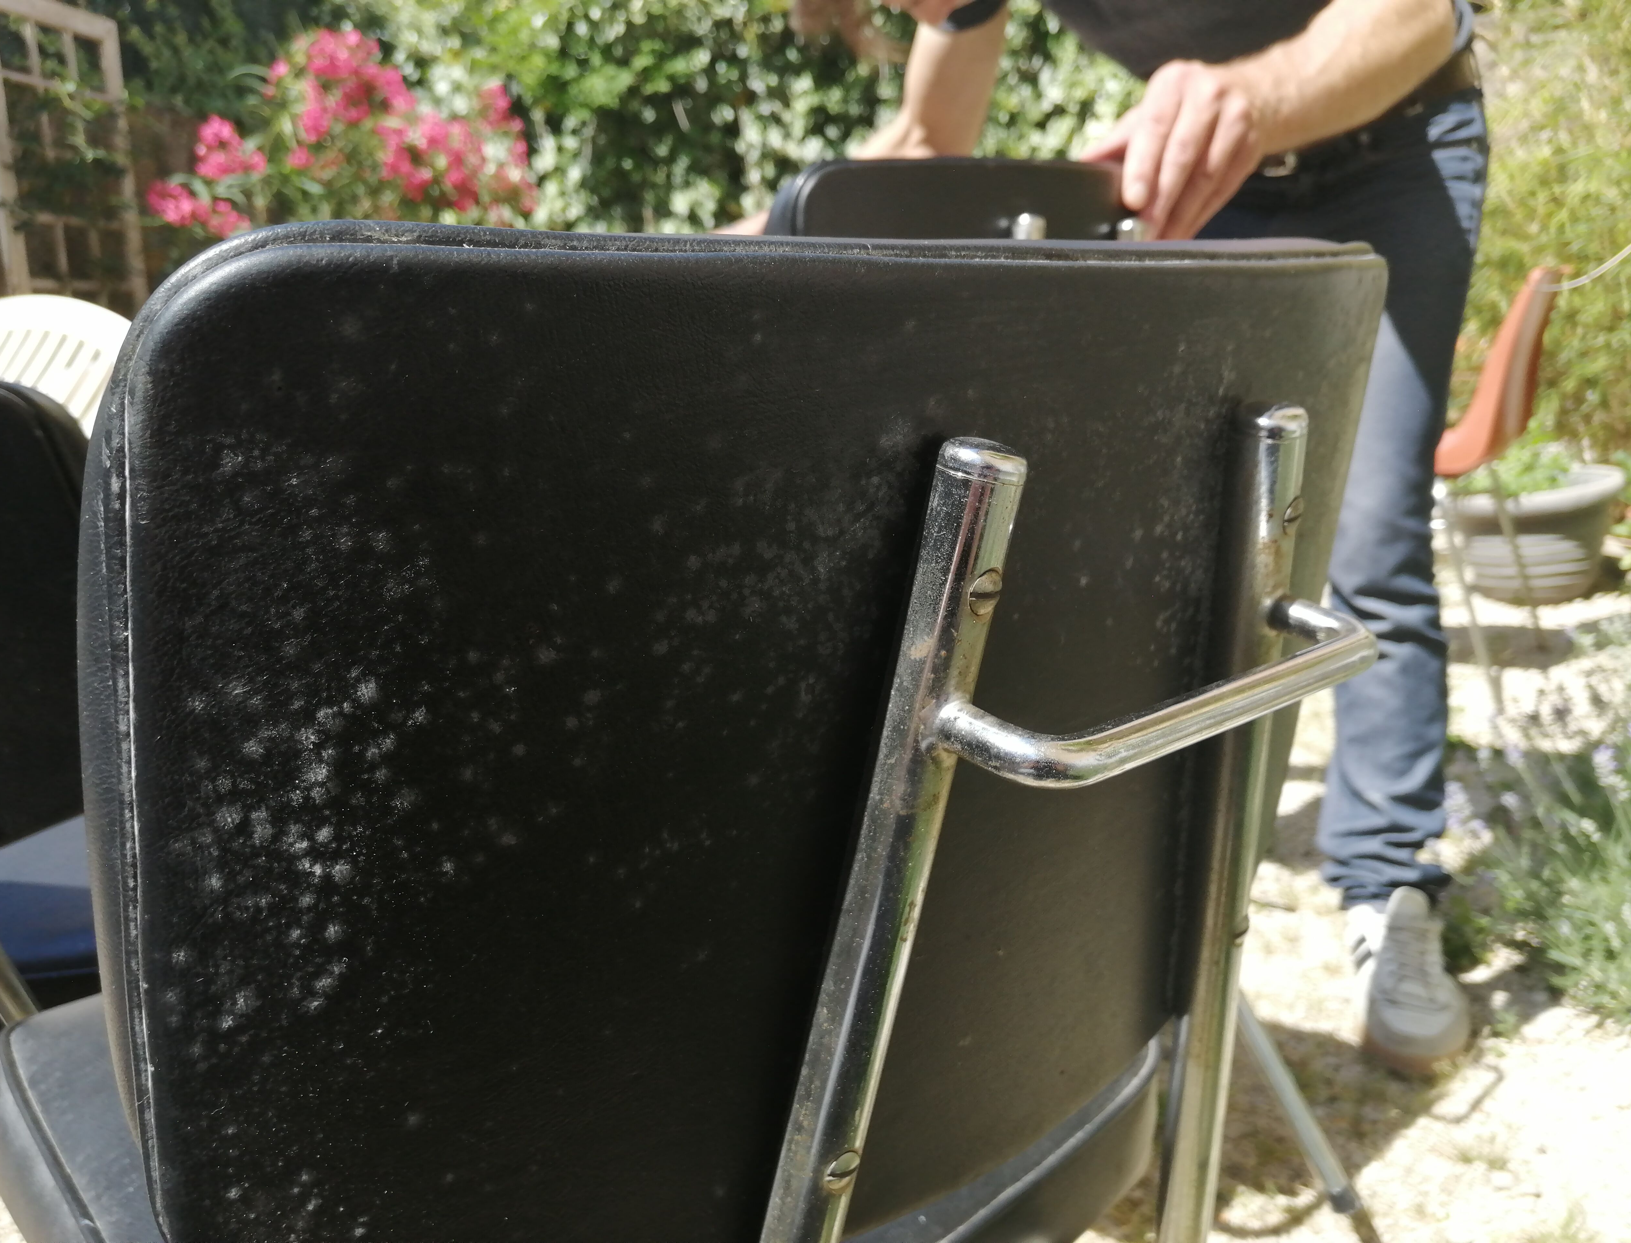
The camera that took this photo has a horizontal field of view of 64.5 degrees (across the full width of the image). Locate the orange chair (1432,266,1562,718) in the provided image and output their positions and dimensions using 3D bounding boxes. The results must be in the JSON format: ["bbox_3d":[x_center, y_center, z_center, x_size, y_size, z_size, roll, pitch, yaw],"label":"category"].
[{"bbox_3d":[1.200,-0.297,2.674,0.520,0.810,0.470,10,18,33],"label":"orange chair"}]

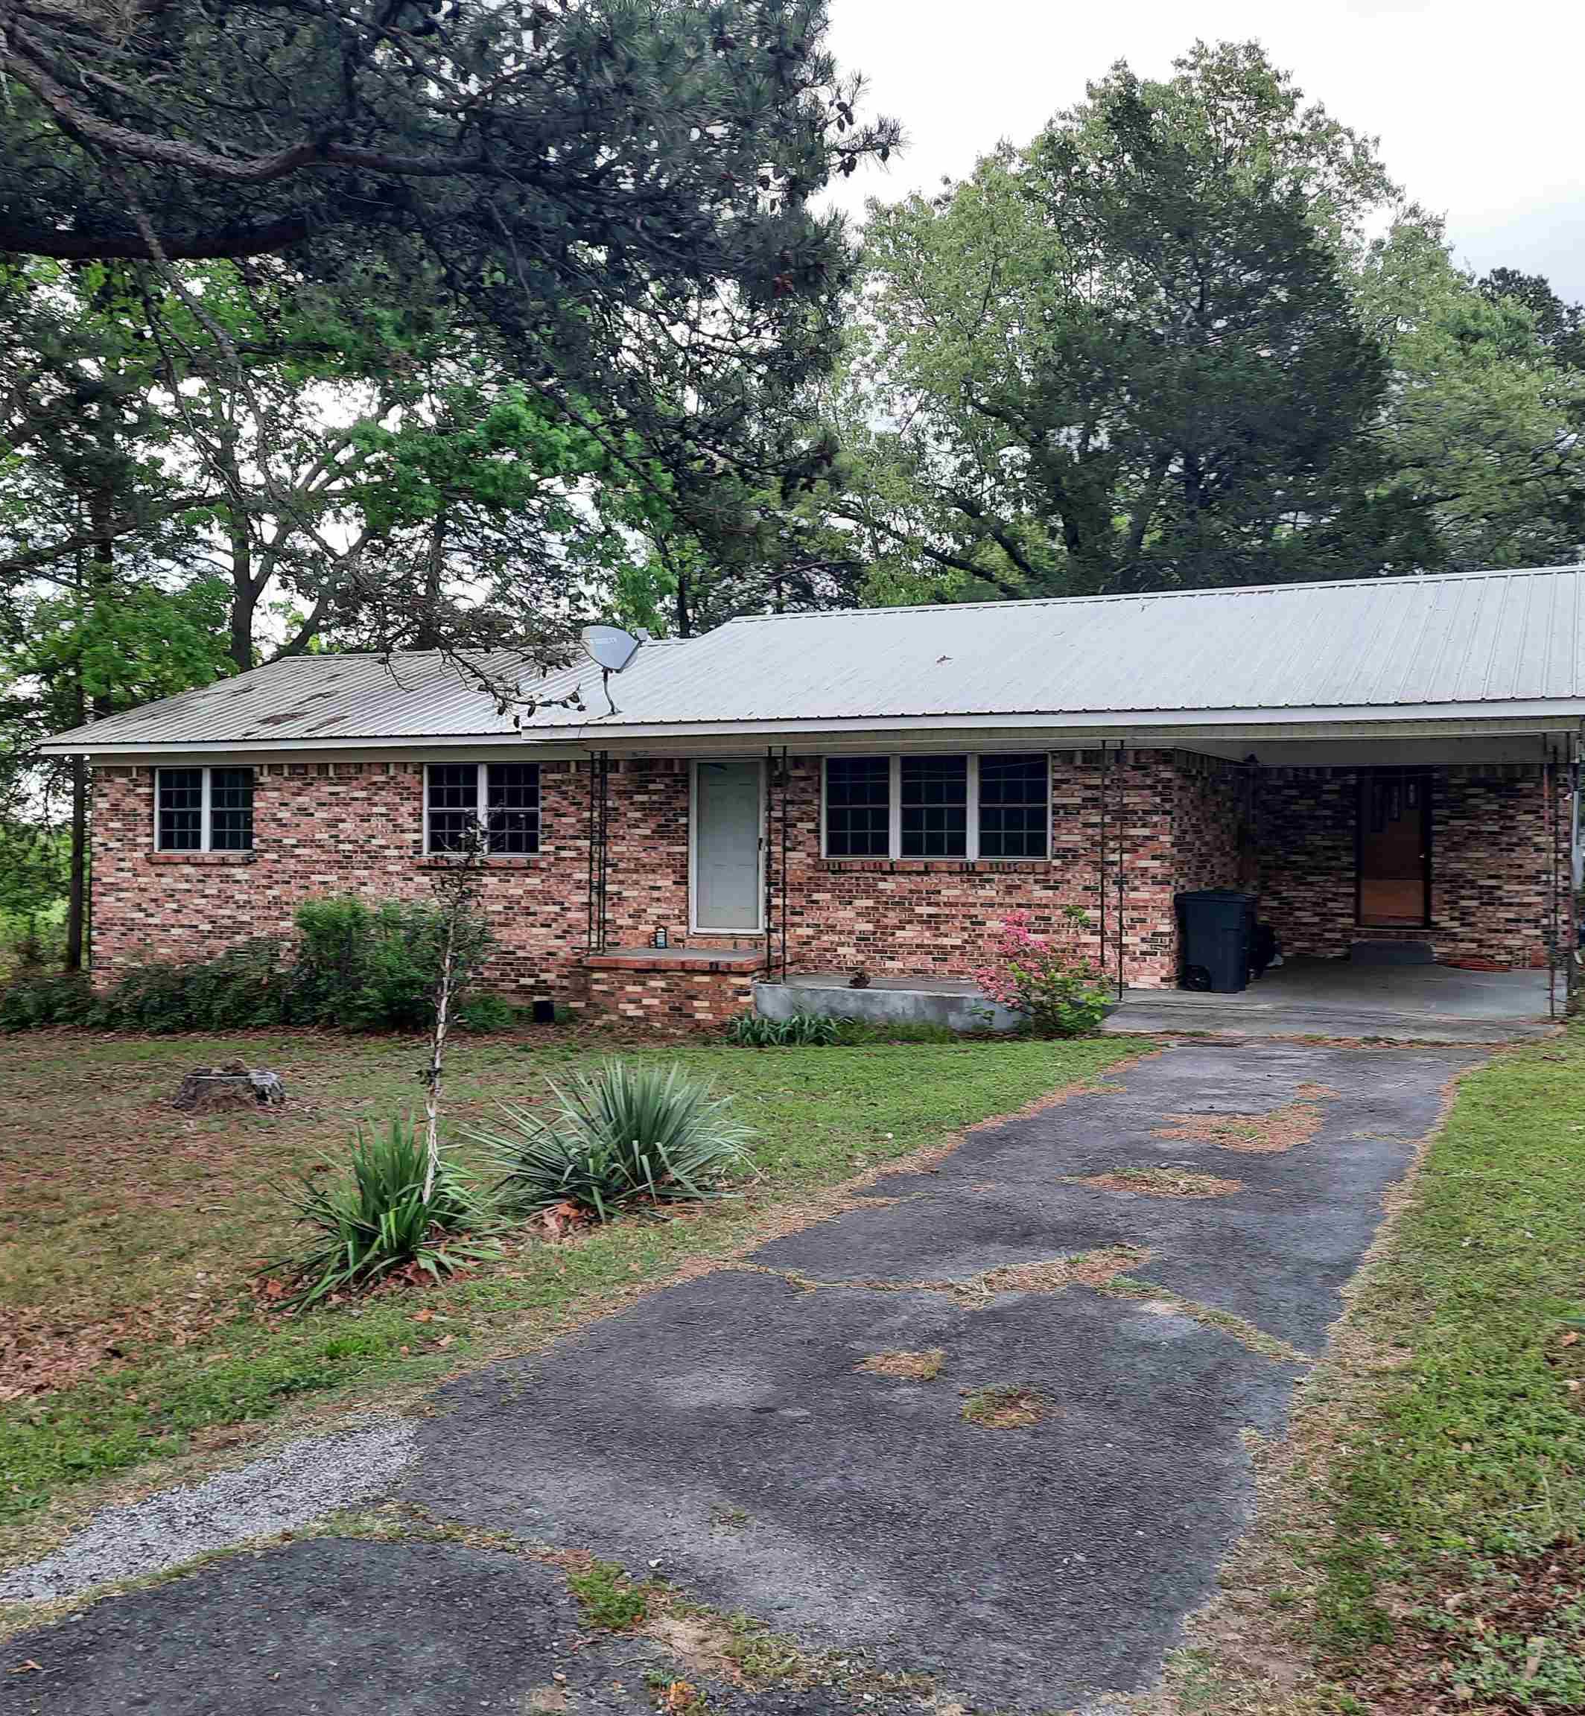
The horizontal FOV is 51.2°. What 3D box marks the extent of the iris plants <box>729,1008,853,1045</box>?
[{"bbox_3d":[-0.030,1.680,16.350,1.150,0.350,0.600,1,1,26],"label":"iris plants"}]

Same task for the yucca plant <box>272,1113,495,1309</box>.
[{"bbox_3d":[-1.883,1.591,7.600,0.980,0.700,0.960,0,1,0],"label":"yucca plant"}]

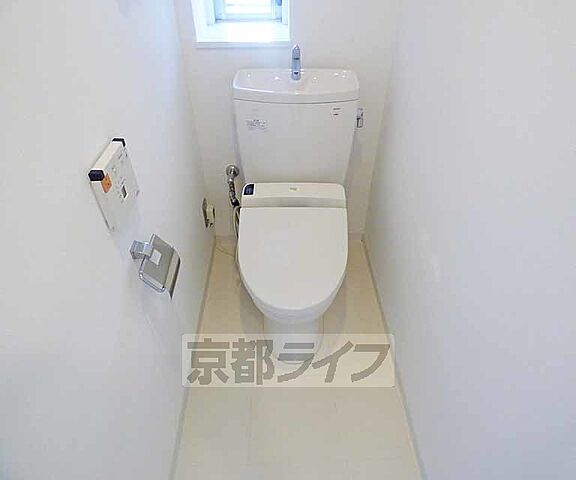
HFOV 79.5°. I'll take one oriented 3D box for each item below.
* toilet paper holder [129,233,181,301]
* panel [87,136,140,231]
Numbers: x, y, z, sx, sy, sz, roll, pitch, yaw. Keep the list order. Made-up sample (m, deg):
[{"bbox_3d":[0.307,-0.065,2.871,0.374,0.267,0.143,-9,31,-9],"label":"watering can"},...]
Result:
[{"bbox_3d":[-0.336,0.063,0.877,0.100,0.117,0.135,0,41,-1],"label":"toilet paper holder"},{"bbox_3d":[-0.370,-0.120,0.760,0.030,0.136,0.138,0,41,-1],"label":"panel"}]

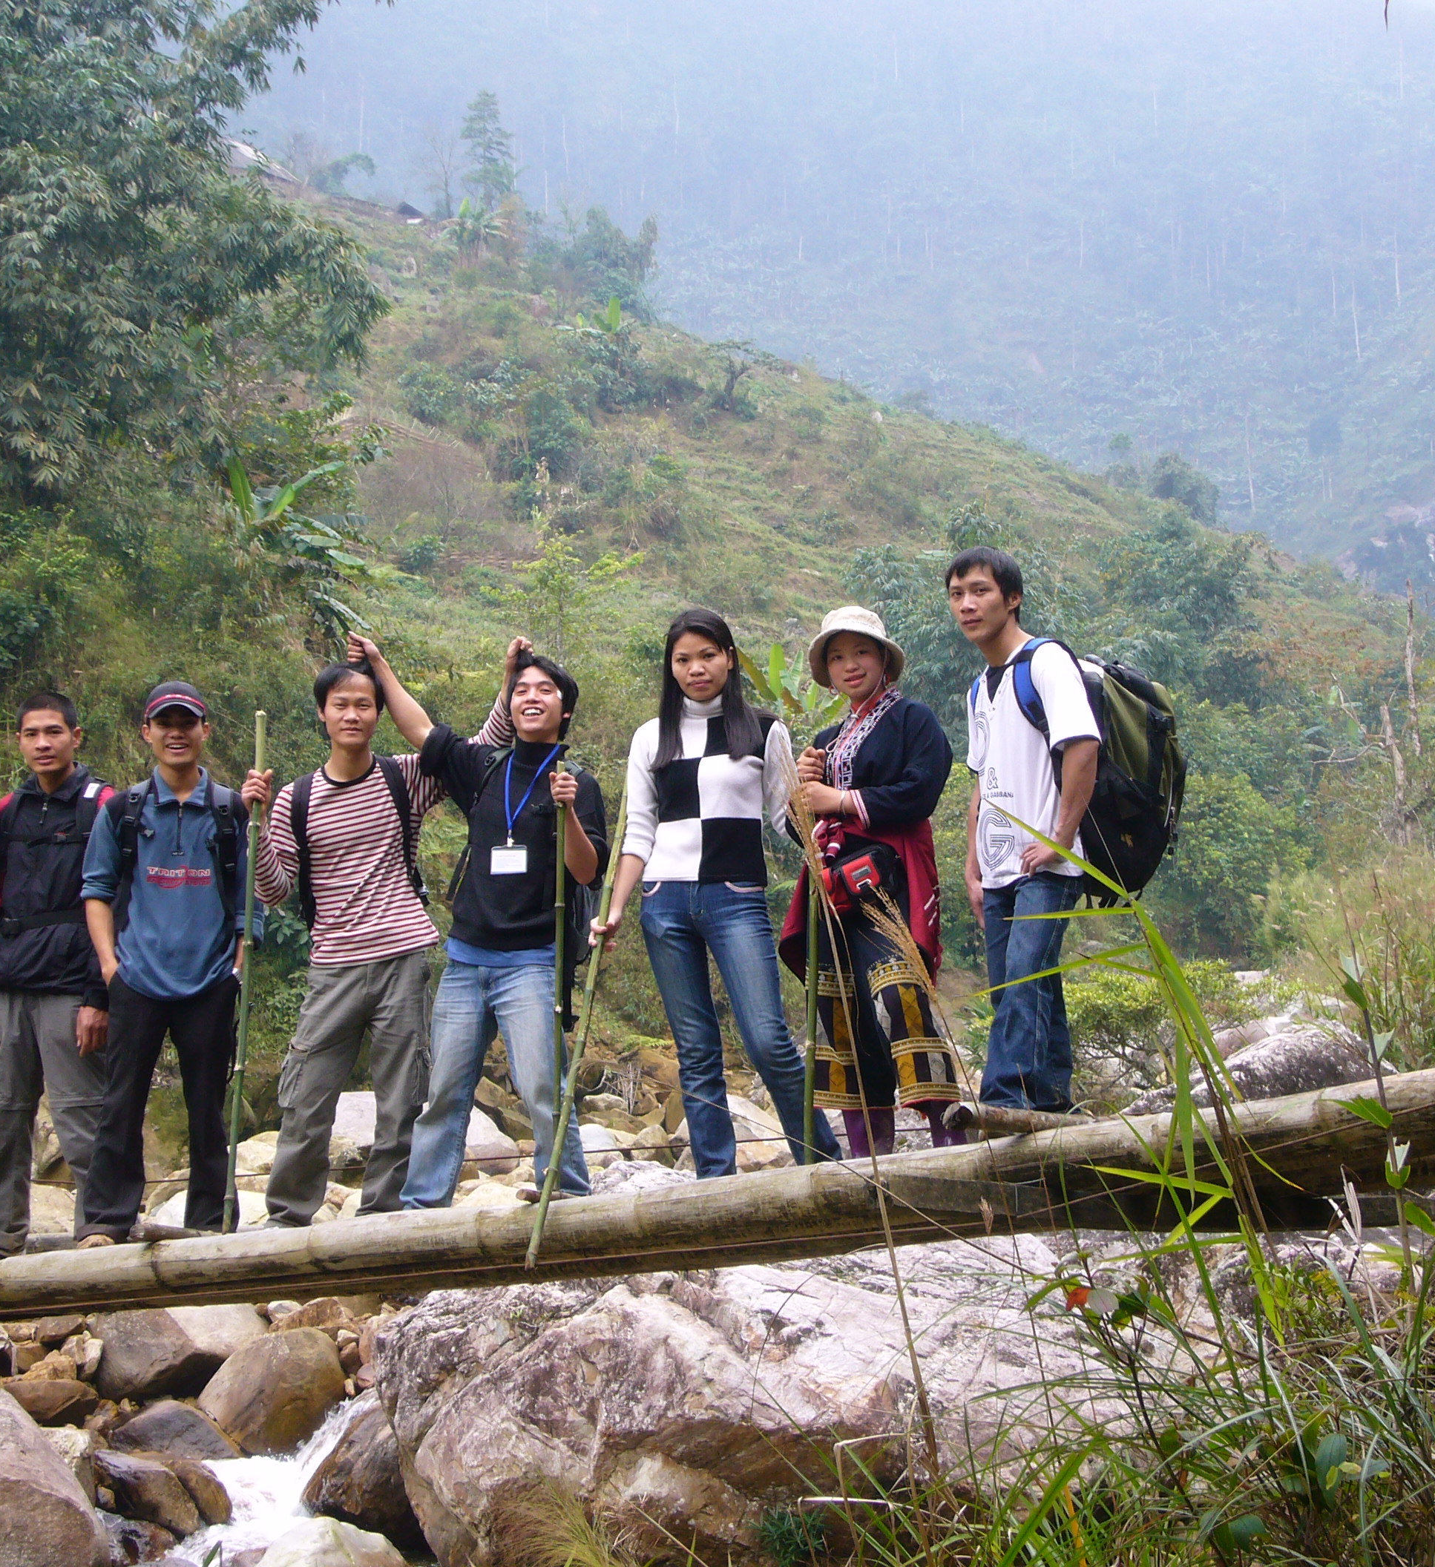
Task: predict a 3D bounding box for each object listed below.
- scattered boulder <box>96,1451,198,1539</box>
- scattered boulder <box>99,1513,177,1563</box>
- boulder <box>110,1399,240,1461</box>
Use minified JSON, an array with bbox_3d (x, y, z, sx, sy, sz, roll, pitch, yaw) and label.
[{"bbox_3d":[-1.755,2.182,11.700,0.340,0.270,0.310,0,1,0],"label":"scattered boulder"},{"bbox_3d":[-1.801,2.343,11.800,0.260,0.170,0.220,0,1,0],"label":"scattered boulder"},{"bbox_3d":[-1.784,2.133,12.500,0.430,0.230,0.350,0,1,0],"label":"boulder"}]

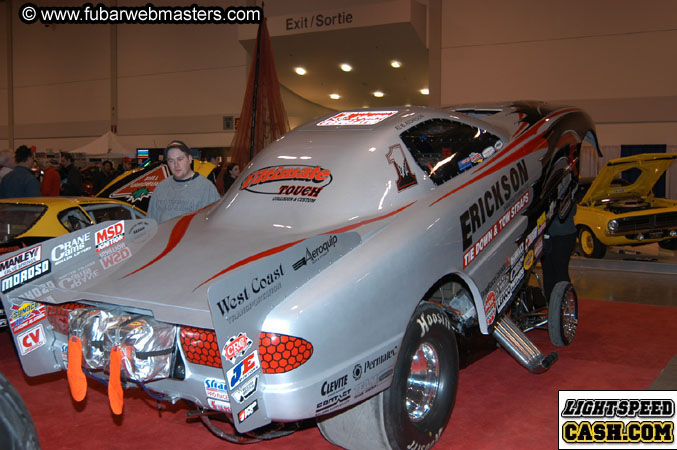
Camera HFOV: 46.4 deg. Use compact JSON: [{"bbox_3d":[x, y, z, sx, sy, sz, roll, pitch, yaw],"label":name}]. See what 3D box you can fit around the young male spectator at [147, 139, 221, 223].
[{"bbox_3d":[-1.129,0.272,5.806,0.540,1.790,0.340,0,4,-2],"label":"young male spectator"}]

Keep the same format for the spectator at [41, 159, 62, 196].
[{"bbox_3d":[-5.823,-0.523,16.057,0.360,1.730,0.480,1,5,13],"label":"spectator"}]

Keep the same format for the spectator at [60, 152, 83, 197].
[{"bbox_3d":[-4.876,-0.423,14.455,0.370,1.790,0.480,0,4,-3],"label":"spectator"}]

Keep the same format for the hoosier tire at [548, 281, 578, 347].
[{"bbox_3d":[2.019,0.794,7.080,0.125,0.590,0.590,3,5,31],"label":"hoosier tire"}]

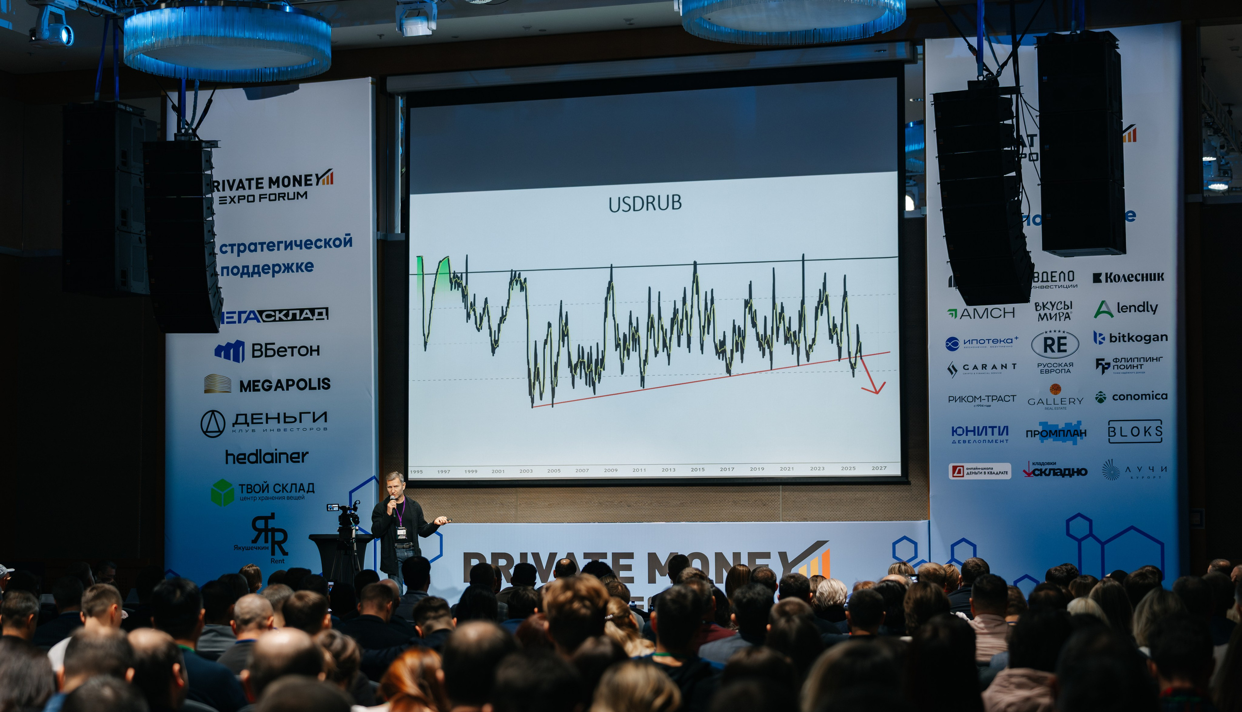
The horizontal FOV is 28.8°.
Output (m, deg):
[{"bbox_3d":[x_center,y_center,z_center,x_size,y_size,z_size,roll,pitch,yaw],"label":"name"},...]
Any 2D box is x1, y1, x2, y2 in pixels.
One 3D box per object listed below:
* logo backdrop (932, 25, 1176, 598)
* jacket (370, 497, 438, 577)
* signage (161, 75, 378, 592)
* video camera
[{"bbox_3d":[4.055,-0.171,22.477,2.381,5.743,0.100,-2,-4,18],"label":"logo backdrop"},{"bbox_3d":[-2.079,1.728,23.200,0.630,0.760,0.400,0,-4,0],"label":"jacket"},{"bbox_3d":[-3.636,0.038,25.049,2.374,5.743,0.120,-2,-4,18],"label":"signage"},{"bbox_3d":[-2.528,1.497,22.000,0.270,0.330,0.340,-2,-4,18],"label":"video camera"}]

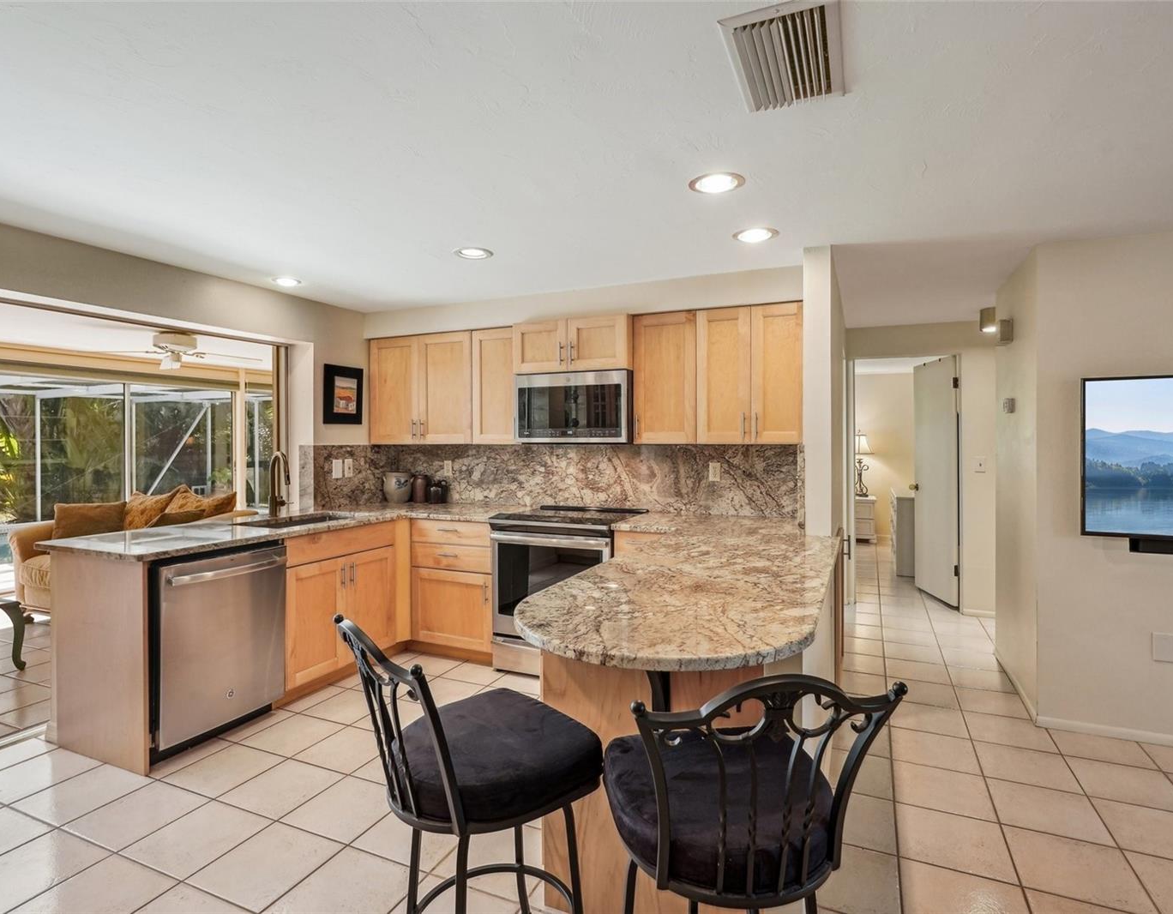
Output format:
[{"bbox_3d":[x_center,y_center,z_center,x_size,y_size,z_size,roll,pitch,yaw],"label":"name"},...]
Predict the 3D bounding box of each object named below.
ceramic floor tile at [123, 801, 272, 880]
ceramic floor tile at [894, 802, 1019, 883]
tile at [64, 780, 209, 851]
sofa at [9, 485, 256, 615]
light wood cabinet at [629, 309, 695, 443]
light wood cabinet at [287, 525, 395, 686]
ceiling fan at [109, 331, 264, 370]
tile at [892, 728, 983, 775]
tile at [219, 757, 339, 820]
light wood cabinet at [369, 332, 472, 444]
[{"bbox_3d":[-1.332,1.312,2.099,0.330,0.010,0.330,0,1,24],"label":"ceramic floor tile"},{"bbox_3d":[1.258,1.320,2.097,0.331,0.010,0.331,0,1,25],"label":"ceramic floor tile"},{"bbox_3d":[-1.659,1.324,2.259,0.331,0.010,0.331,0,1,23],"label":"tile"},{"bbox_3d":[-3.501,0.816,4.745,1.600,0.880,0.950,0,1,24],"label":"sofa"},{"bbox_3d":[0.515,-0.453,3.667,0.379,0.757,0.330,0,1,23],"label":"light wood cabinet"},{"bbox_3d":[-1.651,0.819,3.627,0.615,0.795,0.800,0,1,24],"label":"light wood cabinet"},{"bbox_3d":[-3.416,-0.882,5.076,1.250,0.320,1.250,0,1,24],"label":"ceiling fan"},{"bbox_3d":[1.550,1.315,2.734,0.331,0.012,0.331,0,1,24],"label":"tile"},{"bbox_3d":[-1.223,1.333,2.460,0.331,0.012,0.331,0,1,24],"label":"tile"},{"bbox_3d":[-1.124,-0.473,4.455,0.900,0.770,0.325,0,1,24],"label":"light wood cabinet"}]

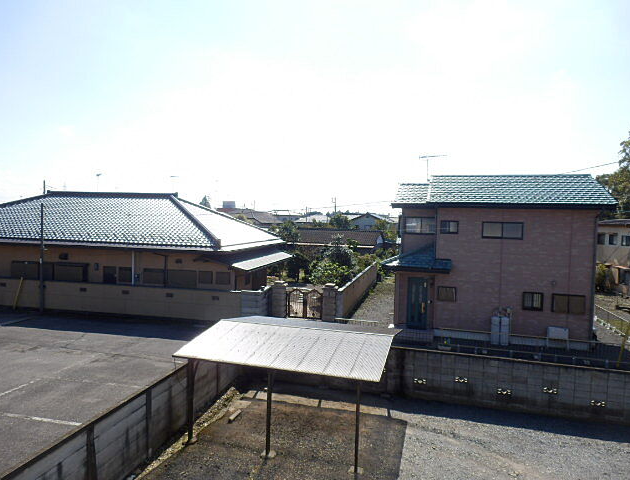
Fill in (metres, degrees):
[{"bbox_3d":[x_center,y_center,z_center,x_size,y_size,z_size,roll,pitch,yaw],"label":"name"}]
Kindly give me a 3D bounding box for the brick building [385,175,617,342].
[{"bbox_3d":[8.785,0.574,23.053,9.300,7.850,7.300,2,3,16],"label":"brick building"}]

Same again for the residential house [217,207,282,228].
[{"bbox_3d":[-12.729,-2.620,85.990,12.500,7.000,11.000,2,3,16],"label":"residential house"}]

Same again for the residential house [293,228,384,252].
[{"bbox_3d":[2.265,1.120,43.865,8.800,4.400,7.000,2,3,16],"label":"residential house"}]

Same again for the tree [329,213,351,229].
[{"bbox_3d":[3.615,-0.726,64.036,3.400,6.190,3.400,2,3,16],"label":"tree"}]

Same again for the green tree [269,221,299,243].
[{"bbox_3d":[-2.562,0.947,37.594,2.700,5.110,2.700,2,3,16],"label":"green tree"}]

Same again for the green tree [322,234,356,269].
[{"bbox_3d":[1.846,1.603,36.619,2.800,4.120,2.700,2,3,16],"label":"green tree"}]

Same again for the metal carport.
[{"bbox_3d":[-0.320,3.588,12.285,4.910,2.420,5.050,2,3,17],"label":"metal carport"}]

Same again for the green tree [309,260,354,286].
[{"bbox_3d":[1.165,2.669,34.470,3.400,2.170,3.000,2,3,16],"label":"green tree"}]

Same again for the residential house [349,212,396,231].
[{"bbox_3d":[12.556,-2.629,98.288,7.800,7.100,9.000,2,3,16],"label":"residential house"}]

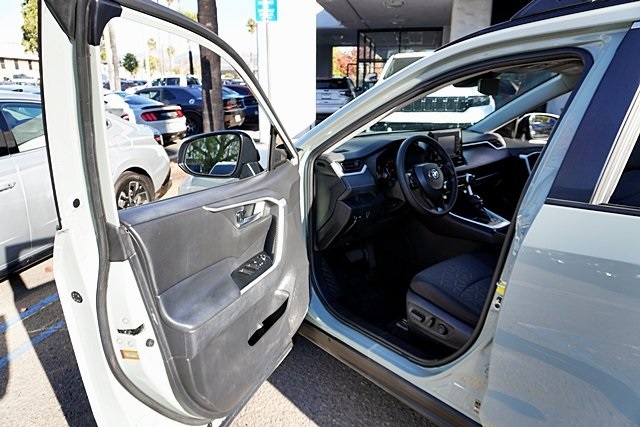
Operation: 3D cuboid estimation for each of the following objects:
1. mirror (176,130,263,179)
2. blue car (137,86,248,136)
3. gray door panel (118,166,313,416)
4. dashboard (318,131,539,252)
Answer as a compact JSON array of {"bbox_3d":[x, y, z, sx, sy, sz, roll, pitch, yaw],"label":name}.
[{"bbox_3d":[-0.408,-0.247,1.714,0.270,0.190,0.170,6,18,19],"label":"mirror"},{"bbox_3d":[-4.720,-3.066,12.866,5.000,1.460,1.920,4,18,14],"label":"blue car"},{"bbox_3d":[-0.232,0.253,1.533,0.170,0.760,0.950,8,19,24],"label":"gray door panel"},{"bbox_3d":[0.486,-0.229,2.424,1.470,0.480,0.570,-15,23,-40],"label":"dashboard"}]

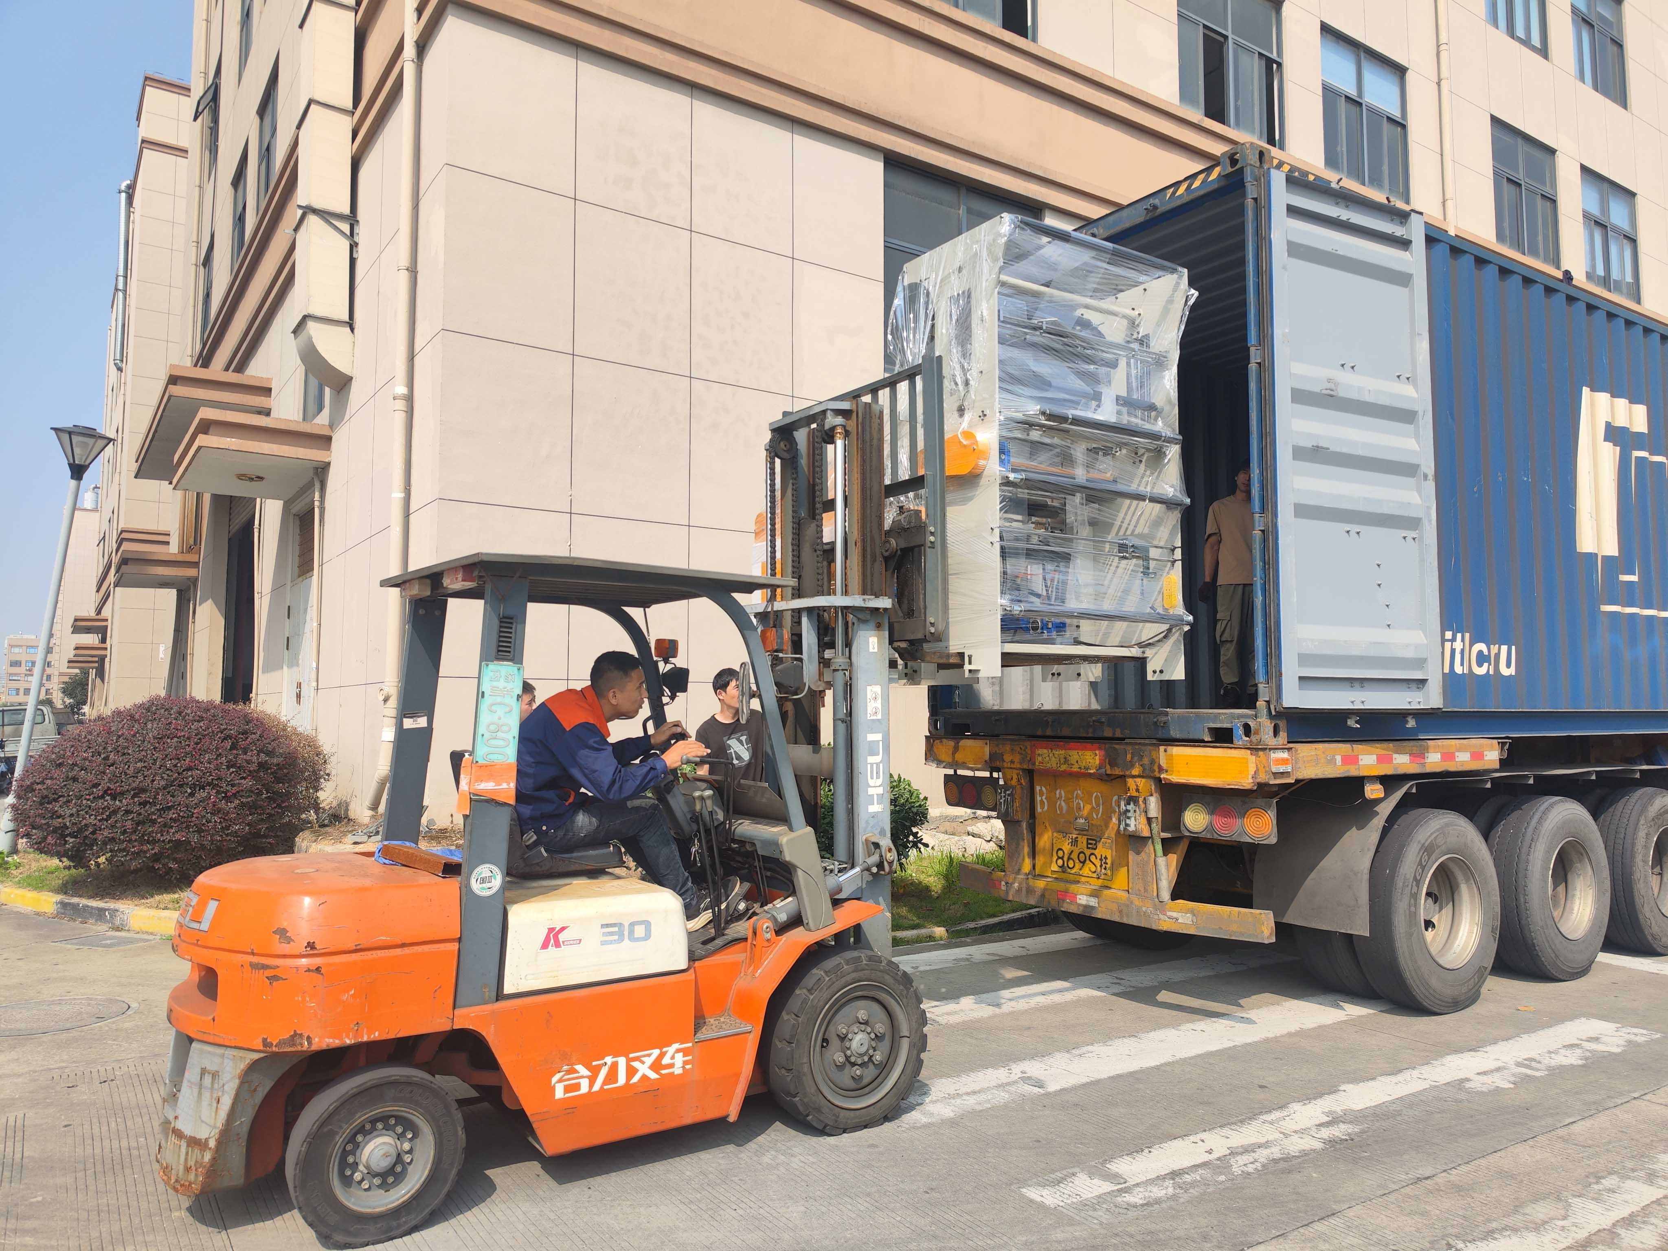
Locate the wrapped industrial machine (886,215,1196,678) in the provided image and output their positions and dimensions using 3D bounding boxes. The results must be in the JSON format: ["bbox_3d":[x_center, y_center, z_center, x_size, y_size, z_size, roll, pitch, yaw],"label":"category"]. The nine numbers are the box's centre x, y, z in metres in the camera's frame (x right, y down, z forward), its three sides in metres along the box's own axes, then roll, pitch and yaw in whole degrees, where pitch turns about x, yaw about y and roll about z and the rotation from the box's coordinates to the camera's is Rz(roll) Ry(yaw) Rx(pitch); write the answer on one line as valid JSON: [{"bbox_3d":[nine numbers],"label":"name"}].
[{"bbox_3d":[0.889,-0.709,5.461,1.170,1.950,0.920,3,-5,-32],"label":"wrapped industrial machine"}]

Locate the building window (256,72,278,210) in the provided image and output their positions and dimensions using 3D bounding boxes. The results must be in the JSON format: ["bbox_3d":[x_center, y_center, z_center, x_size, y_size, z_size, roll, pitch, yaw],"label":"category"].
[{"bbox_3d":[-9.775,-8.360,19.942,0.120,2.211,2.187,3,-5,-34],"label":"building window"}]

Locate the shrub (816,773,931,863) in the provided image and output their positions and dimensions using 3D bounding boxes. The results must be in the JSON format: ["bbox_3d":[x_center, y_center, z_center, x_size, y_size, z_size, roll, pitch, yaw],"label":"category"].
[{"bbox_3d":[0.349,1.762,10.497,1.050,0.860,0.950,0,-4,2],"label":"shrub"}]

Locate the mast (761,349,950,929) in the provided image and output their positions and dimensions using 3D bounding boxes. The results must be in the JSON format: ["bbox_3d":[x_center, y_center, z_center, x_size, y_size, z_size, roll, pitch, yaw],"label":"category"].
[{"bbox_3d":[0.031,0.354,5.039,0.420,2.840,1.100,3,-5,-32],"label":"mast"}]

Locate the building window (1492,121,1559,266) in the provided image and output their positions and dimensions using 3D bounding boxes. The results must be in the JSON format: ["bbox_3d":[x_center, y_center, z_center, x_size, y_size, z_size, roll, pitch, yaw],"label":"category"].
[{"bbox_3d":[13.118,-8.092,21.864,2.511,2.488,0.120,3,-5,-34],"label":"building window"}]

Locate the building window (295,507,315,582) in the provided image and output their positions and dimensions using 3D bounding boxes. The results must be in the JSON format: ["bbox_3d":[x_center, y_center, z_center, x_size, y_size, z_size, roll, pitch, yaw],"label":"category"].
[{"bbox_3d":[-7.048,-1.083,15.452,0.120,0.869,1.350,3,-5,-34],"label":"building window"}]

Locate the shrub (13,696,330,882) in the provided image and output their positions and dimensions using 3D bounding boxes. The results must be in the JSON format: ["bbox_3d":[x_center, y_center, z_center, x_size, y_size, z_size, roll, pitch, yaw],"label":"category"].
[{"bbox_3d":[-6.245,1.484,10.900,2.650,1.620,2.400,2,-5,-30],"label":"shrub"}]

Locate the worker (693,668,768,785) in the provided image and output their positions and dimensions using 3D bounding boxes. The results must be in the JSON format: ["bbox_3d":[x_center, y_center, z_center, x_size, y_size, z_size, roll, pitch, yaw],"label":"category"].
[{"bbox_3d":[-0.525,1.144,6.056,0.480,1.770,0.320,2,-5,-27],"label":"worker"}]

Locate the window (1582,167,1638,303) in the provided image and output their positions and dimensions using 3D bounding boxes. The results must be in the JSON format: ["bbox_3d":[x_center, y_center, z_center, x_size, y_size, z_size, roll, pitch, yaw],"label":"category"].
[{"bbox_3d":[16.079,-8.002,23.888,2.555,2.478,0.120,3,-5,-34],"label":"window"}]

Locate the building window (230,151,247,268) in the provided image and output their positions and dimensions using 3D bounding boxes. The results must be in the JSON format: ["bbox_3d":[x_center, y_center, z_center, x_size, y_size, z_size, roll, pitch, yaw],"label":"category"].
[{"bbox_3d":[-11.671,-8.099,22.702,0.120,2.232,2.200,3,-5,-34],"label":"building window"}]

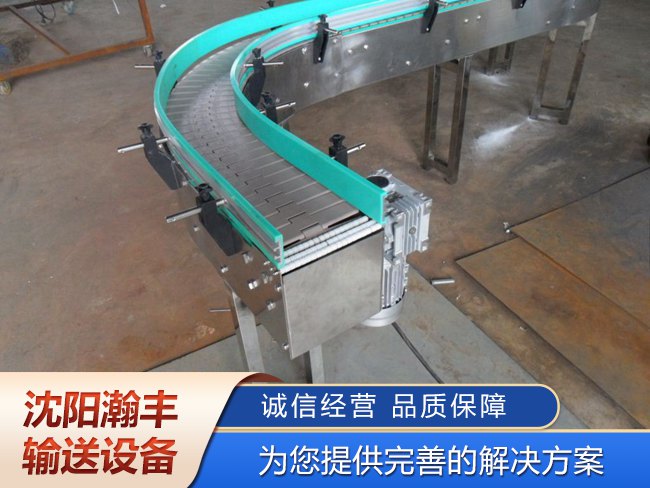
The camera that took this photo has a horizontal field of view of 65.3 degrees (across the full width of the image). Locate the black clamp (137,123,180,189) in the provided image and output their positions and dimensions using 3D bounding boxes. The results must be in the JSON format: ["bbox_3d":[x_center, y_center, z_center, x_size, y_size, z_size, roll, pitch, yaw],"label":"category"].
[{"bbox_3d":[-0.338,-0.175,1.032,0.051,0.147,0.025,-20,40,-21],"label":"black clamp"}]

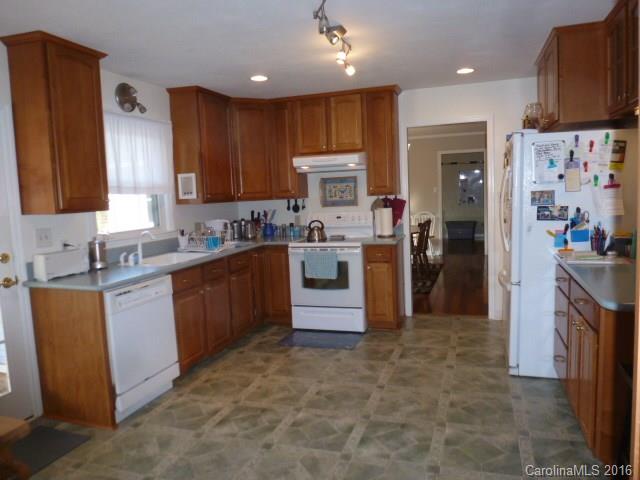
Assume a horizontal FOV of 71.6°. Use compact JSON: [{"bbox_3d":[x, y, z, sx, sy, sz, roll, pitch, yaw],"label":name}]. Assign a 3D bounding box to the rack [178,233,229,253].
[{"bbox_3d":[-1.083,0.031,4.186,0.430,0.140,0.360,0,7,19],"label":"rack"}]

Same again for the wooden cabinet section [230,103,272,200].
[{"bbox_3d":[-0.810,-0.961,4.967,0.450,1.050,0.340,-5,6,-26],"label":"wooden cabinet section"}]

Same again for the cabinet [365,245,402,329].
[{"bbox_3d":[0.679,0.465,4.580,0.294,0.876,0.610,0,7,19],"label":"cabinet"}]

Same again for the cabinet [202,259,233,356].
[{"bbox_3d":[-1.171,0.581,4.024,0.600,0.800,0.400,0,7,19],"label":"cabinet"}]

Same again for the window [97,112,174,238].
[{"bbox_3d":[-1.572,-0.547,3.762,0.100,1.015,0.970,-1,6,19],"label":"window"}]

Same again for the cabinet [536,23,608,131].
[{"bbox_3d":[2.018,-1.133,3.254,0.600,0.600,0.880,0,7,19],"label":"cabinet"}]

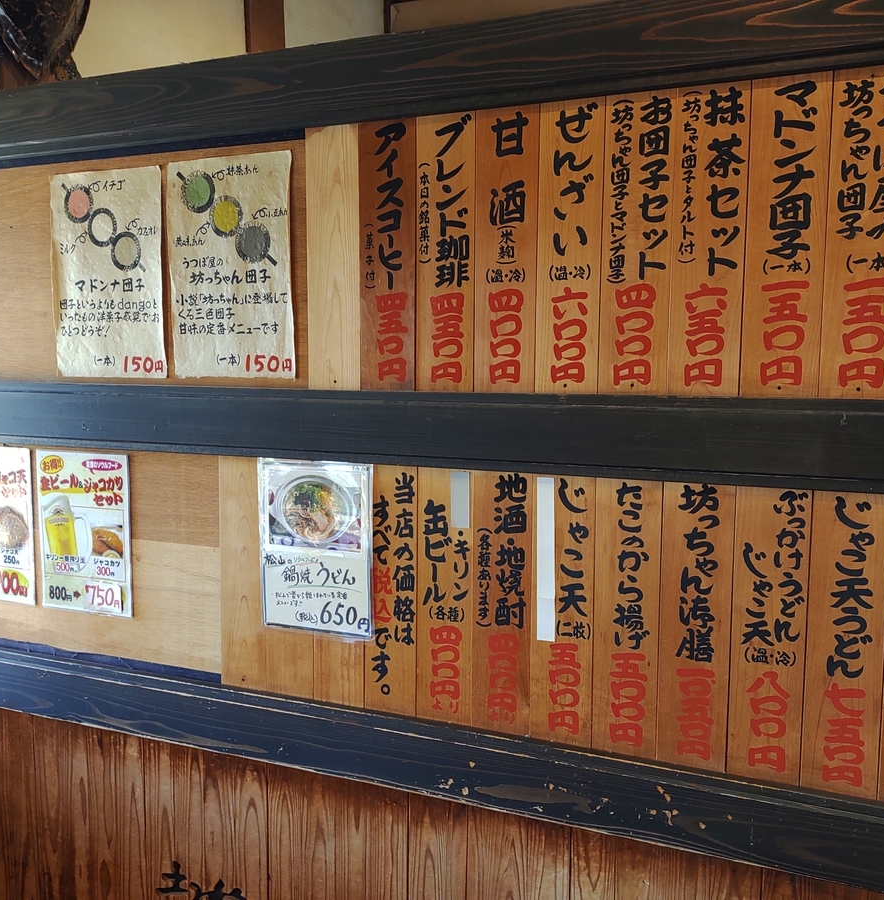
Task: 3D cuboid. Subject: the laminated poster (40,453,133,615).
[{"bbox_3d":[-0.654,0.151,1.706,0.220,0.296,0.006,3,6,24],"label":"laminated poster"}]

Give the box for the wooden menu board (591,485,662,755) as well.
[{"bbox_3d":[0.264,0.239,1.335,0.096,0.398,0.015,3,6,24],"label":"wooden menu board"}]

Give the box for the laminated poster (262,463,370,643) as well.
[{"bbox_3d":[-0.204,0.155,1.504,0.210,0.287,0.006,3,6,24],"label":"laminated poster"}]

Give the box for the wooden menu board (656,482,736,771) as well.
[{"bbox_3d":[0.352,0.243,1.296,0.097,0.398,0.015,3,6,24],"label":"wooden menu board"}]

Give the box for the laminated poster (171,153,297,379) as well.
[{"bbox_3d":[-0.348,-0.301,1.554,0.246,0.360,0.010,3,6,24],"label":"laminated poster"}]

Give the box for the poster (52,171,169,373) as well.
[{"bbox_3d":[-0.586,-0.304,1.631,0.249,0.356,0.006,3,6,24],"label":"poster"}]

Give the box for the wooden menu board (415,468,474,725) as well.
[{"bbox_3d":[0.007,0.227,1.449,0.094,0.398,0.015,3,6,24],"label":"wooden menu board"}]

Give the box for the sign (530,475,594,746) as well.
[{"bbox_3d":[0.176,0.230,1.350,0.094,0.399,0.013,3,6,24],"label":"sign"}]

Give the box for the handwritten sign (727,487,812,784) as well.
[{"bbox_3d":[0.440,0.248,1.258,0.095,0.398,0.015,3,6,24],"label":"handwritten sign"}]

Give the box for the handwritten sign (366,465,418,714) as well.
[{"bbox_3d":[-0.078,0.223,1.487,0.093,0.398,0.015,3,6,24],"label":"handwritten sign"}]

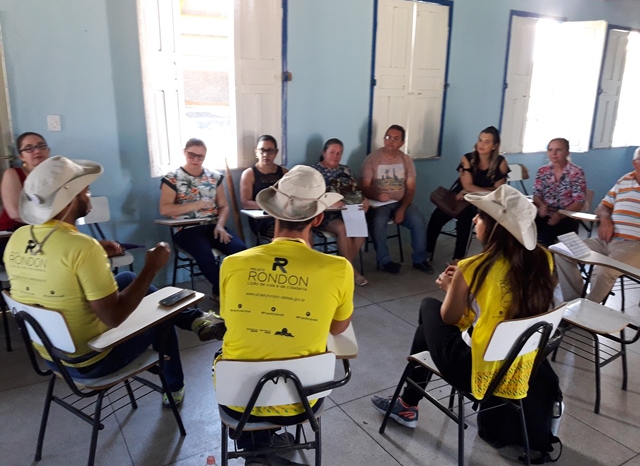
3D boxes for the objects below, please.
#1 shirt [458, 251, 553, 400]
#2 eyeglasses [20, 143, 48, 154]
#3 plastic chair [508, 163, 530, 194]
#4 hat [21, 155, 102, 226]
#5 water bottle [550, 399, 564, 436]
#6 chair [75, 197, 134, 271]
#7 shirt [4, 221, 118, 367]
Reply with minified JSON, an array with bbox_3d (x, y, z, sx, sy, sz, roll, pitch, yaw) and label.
[{"bbox_3d":[0.769,0.378,2.133,0.410,0.580,0.280,-6,16,-25],"label":"shirt"},{"bbox_3d":[-1.708,-0.501,3.045,0.135,0.045,0.140,12,25,36],"label":"eyeglasses"},{"bbox_3d":[2.454,-0.322,6.054,0.500,0.820,0.570,-8,17,-32],"label":"plastic chair"},{"bbox_3d":[-1.002,-0.172,2.016,0.290,0.160,0.360,12,48,35],"label":"hat"},{"bbox_3d":[1.127,0.863,2.459,0.062,0.200,0.062,1,15,0],"label":"water bottle"},{"bbox_3d":[-1.635,0.195,3.692,0.550,0.790,0.610,-9,18,-35],"label":"chair"},{"bbox_3d":[-1.066,0.267,2.133,0.470,0.580,0.320,9,17,27],"label":"shirt"}]

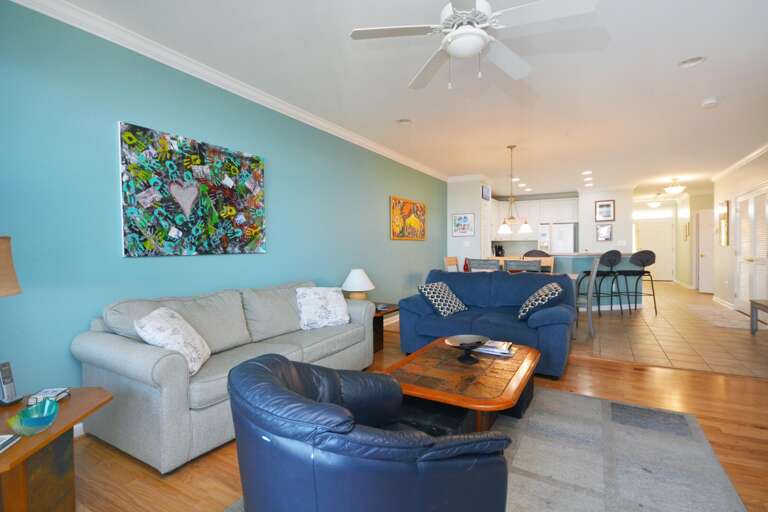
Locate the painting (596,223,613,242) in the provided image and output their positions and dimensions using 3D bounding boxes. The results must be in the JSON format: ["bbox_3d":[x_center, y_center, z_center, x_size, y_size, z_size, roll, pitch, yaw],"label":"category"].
[{"bbox_3d":[5.604,-0.581,9.198,0.360,0.420,0.030,0,2,31],"label":"painting"}]

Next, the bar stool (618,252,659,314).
[{"bbox_3d":[4.417,0.449,6.347,0.480,1.120,0.520,0,1,-5],"label":"bar stool"}]

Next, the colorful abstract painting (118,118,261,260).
[{"bbox_3d":[-1.470,-0.467,2.973,0.040,0.910,1.210,0,2,31],"label":"colorful abstract painting"}]

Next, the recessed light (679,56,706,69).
[{"bbox_3d":[2.480,-1.547,2.919,0.190,0.025,0.190,0,2,31],"label":"recessed light"}]

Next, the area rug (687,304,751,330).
[{"bbox_3d":[5.733,1.001,6.161,0.660,0.010,2.500,0,2,31],"label":"area rug"}]

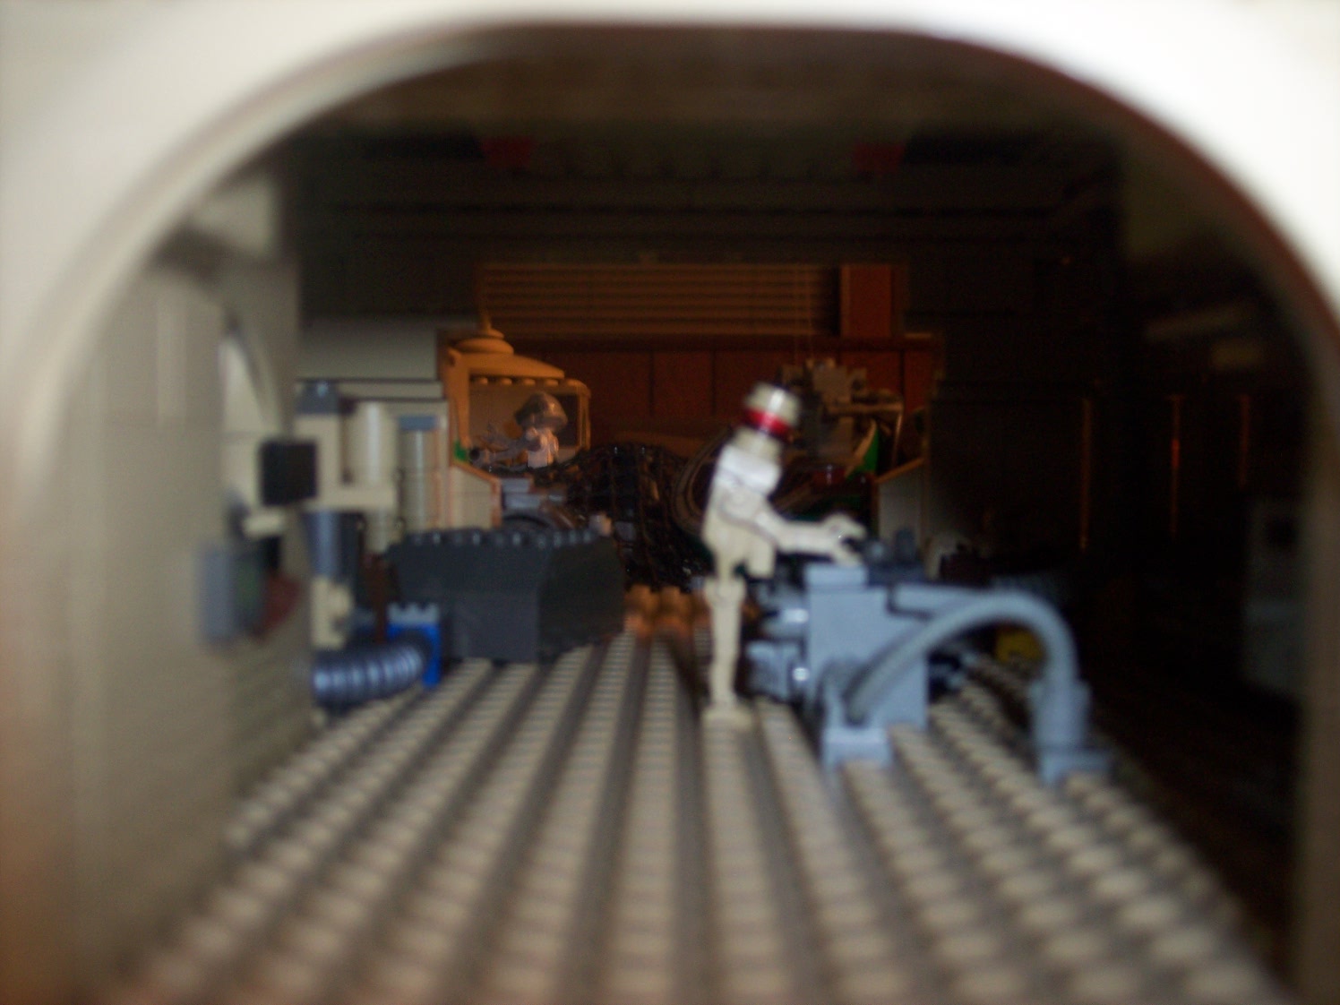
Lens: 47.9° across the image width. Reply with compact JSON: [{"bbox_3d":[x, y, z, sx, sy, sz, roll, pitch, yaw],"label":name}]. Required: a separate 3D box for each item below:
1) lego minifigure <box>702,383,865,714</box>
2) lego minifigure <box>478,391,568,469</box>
[{"bbox_3d":[0.016,0.008,0.210,0.023,0.048,0.018,0,2,0],"label":"lego minifigure"},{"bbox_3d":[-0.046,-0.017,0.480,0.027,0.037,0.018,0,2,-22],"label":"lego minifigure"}]

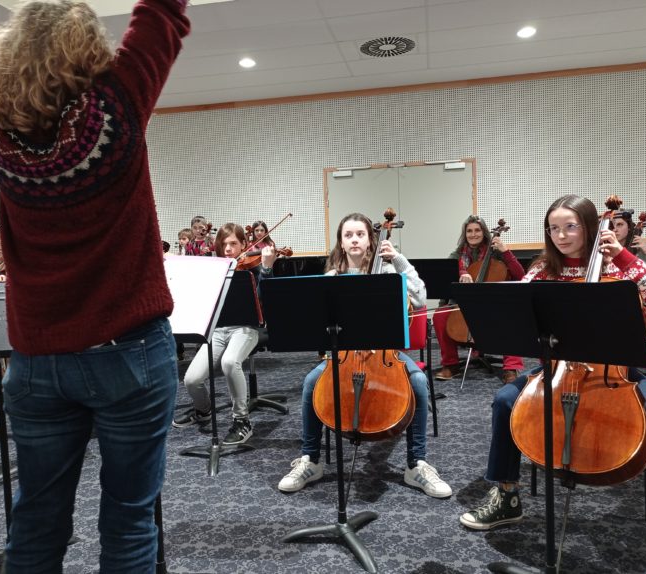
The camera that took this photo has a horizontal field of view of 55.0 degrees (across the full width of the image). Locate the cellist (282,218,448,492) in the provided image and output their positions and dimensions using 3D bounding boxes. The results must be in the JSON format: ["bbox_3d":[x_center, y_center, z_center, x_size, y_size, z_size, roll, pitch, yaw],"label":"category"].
[{"bbox_3d":[0.203,0.263,2.985,0.720,1.235,0.710,-2,5,10],"label":"cellist"}]

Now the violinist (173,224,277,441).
[{"bbox_3d":[-0.566,0.226,3.807,0.640,1.230,0.760,-1,5,20],"label":"violinist"}]

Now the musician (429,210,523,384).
[{"bbox_3d":[1.226,0.052,4.848,0.640,1.240,0.760,0,5,22],"label":"musician"}]

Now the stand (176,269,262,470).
[{"bbox_3d":[-0.573,0.399,3.155,0.500,1.000,0.430,-1,5,11],"label":"stand"}]

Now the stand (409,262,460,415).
[{"bbox_3d":[0.663,0.293,4.044,0.500,0.950,0.440,0,5,23],"label":"stand"}]

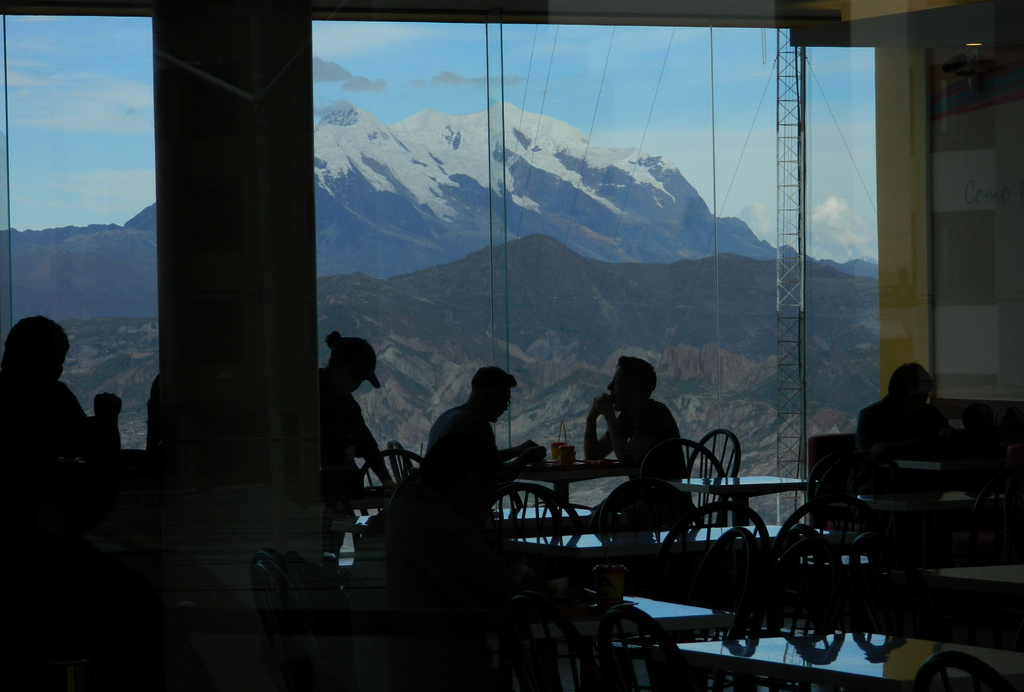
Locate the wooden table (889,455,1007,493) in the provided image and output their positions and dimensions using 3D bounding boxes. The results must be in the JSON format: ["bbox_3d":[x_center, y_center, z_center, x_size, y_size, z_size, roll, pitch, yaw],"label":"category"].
[{"bbox_3d":[2.379,0.979,20.424,0.633,0.750,0.633,-1,1,-28],"label":"wooden table"}]

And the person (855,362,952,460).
[{"bbox_3d":[2.230,0.721,20.811,0.550,1.260,0.720,-1,1,-33],"label":"person"}]

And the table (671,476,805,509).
[{"bbox_3d":[1.065,1.025,18.280,0.633,0.750,0.633,-1,1,-28],"label":"table"}]

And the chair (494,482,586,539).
[{"bbox_3d":[0.195,0.994,14.581,0.440,0.931,0.520,-1,1,-28],"label":"chair"}]

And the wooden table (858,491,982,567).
[{"bbox_3d":[1.822,1.036,16.722,0.633,0.750,0.633,-1,1,-28],"label":"wooden table"}]

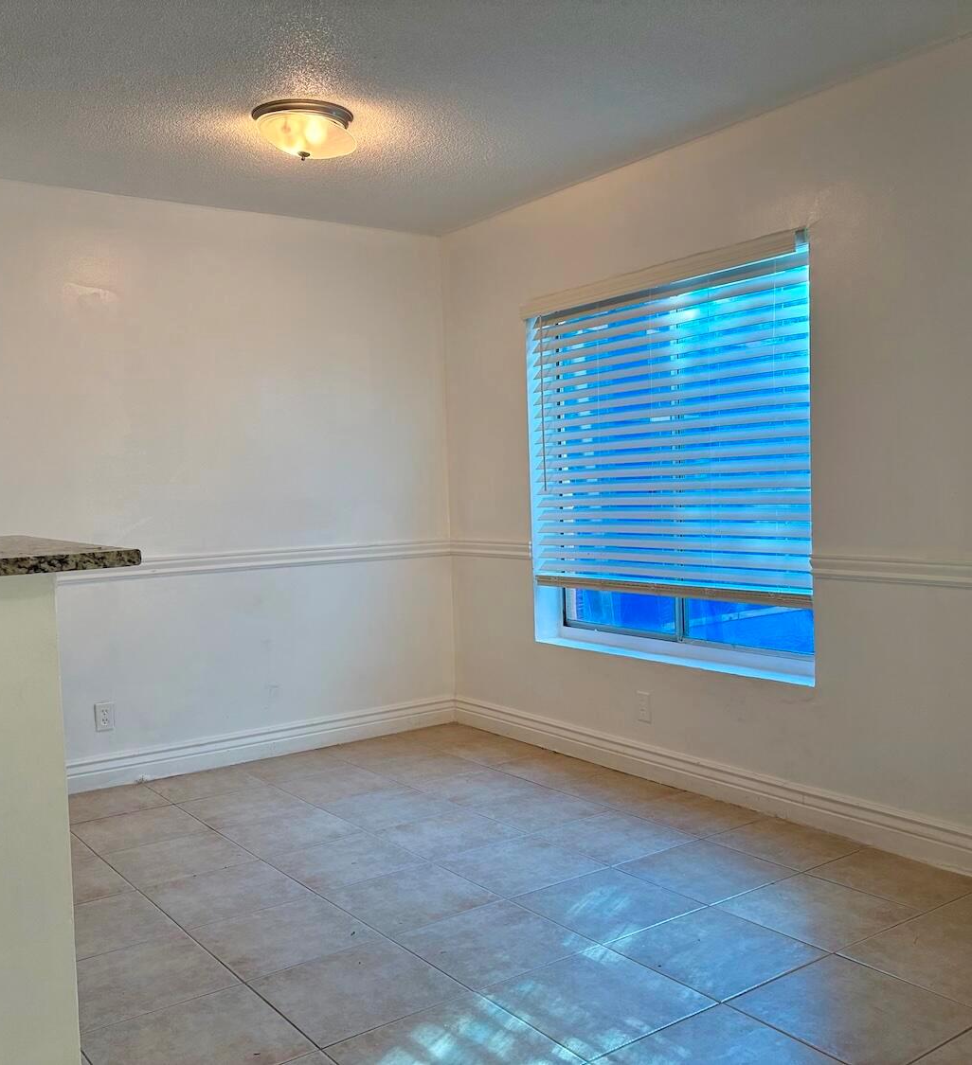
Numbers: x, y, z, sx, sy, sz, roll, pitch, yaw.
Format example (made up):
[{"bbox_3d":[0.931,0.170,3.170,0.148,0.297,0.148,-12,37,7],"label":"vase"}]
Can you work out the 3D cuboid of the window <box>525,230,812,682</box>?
[{"bbox_3d":[0.699,-0.258,4.192,0.140,1.520,1.510,-4,3,-35],"label":"window"}]

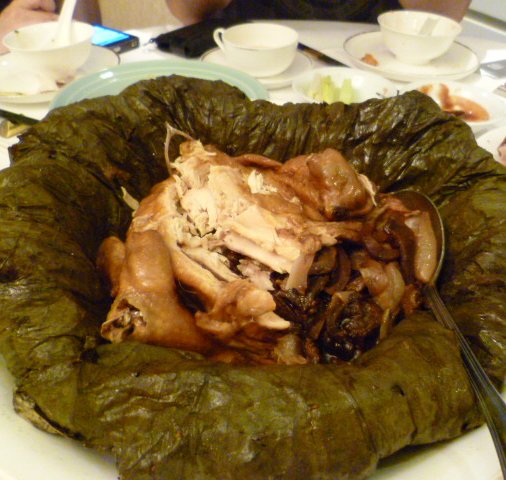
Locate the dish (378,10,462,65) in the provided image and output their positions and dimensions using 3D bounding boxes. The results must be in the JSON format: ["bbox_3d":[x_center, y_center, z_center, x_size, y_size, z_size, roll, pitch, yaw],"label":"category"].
[{"bbox_3d":[0.219,-0.266,0.698,0.109,0.051,0.109,1,40,0],"label":"dish"}]

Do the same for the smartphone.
[{"bbox_3d":[-0.233,-0.297,0.768,0.115,0.013,0.062,24,45,25],"label":"smartphone"}]

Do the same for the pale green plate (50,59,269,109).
[{"bbox_3d":[-0.097,-0.137,0.559,0.229,0.031,0.229,1,40,-1],"label":"pale green plate"}]

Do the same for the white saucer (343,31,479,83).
[{"bbox_3d":[0.216,-0.250,0.716,0.178,0.022,0.178,1,40,-1],"label":"white saucer"}]

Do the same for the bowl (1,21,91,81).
[{"bbox_3d":[-0.243,-0.226,0.639,0.105,0.051,0.105,1,40,-1],"label":"bowl"}]

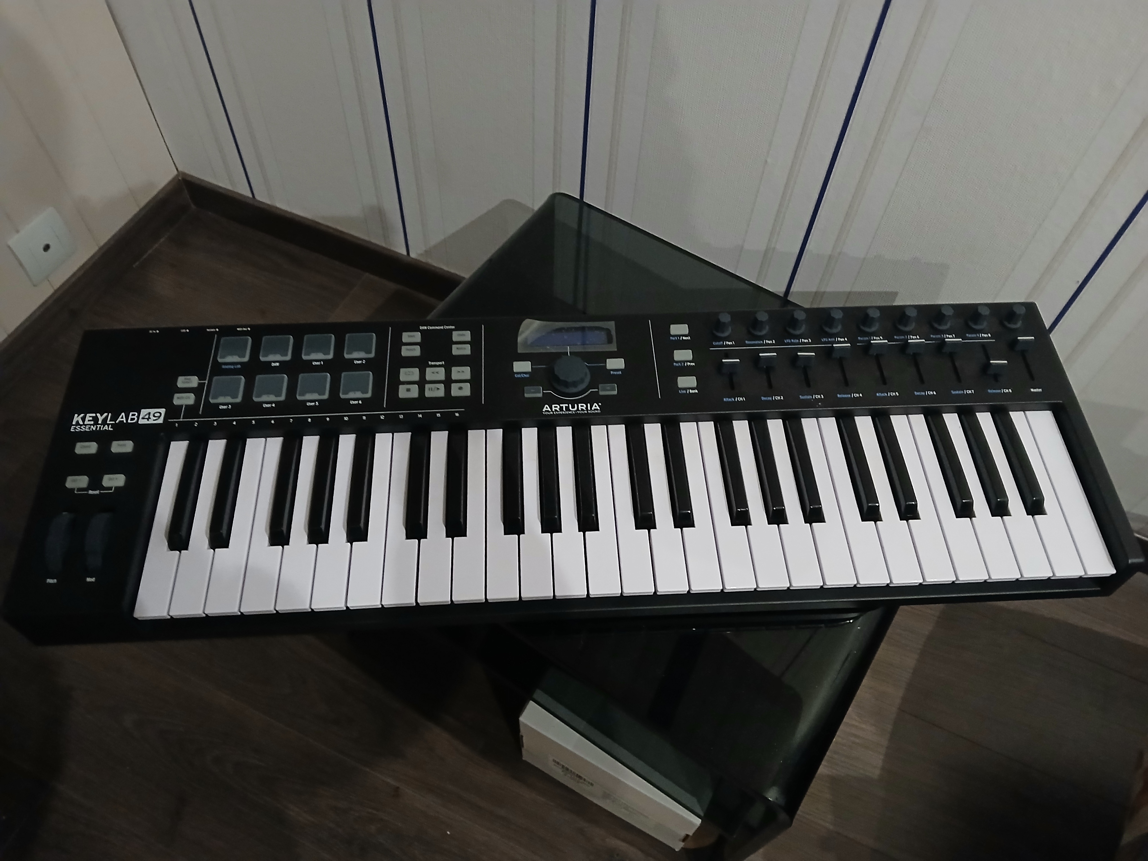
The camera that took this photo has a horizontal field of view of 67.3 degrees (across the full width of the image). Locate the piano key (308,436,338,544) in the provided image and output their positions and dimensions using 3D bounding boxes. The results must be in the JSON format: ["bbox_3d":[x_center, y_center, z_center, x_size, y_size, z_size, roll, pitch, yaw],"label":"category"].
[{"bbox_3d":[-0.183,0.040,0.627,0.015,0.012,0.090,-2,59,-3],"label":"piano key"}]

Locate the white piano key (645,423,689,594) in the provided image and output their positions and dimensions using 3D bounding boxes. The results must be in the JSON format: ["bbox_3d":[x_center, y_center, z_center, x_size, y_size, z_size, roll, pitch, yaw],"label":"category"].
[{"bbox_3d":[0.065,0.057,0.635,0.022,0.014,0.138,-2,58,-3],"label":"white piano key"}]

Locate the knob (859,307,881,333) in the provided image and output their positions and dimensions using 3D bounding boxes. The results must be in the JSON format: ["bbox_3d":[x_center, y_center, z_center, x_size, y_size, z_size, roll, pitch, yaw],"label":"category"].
[{"bbox_3d":[0.240,-0.090,0.696,0.015,0.015,0.015,-2,60,-3],"label":"knob"}]

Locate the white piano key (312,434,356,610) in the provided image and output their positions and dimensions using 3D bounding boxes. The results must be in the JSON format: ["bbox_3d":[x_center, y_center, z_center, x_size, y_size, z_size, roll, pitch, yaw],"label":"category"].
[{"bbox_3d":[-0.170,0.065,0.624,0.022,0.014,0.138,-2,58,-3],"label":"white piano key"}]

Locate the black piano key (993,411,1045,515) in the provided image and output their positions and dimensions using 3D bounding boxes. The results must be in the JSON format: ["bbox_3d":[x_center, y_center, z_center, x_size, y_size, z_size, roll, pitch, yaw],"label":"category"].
[{"bbox_3d":[0.338,0.021,0.652,0.014,0.012,0.089,-2,59,-3],"label":"black piano key"}]

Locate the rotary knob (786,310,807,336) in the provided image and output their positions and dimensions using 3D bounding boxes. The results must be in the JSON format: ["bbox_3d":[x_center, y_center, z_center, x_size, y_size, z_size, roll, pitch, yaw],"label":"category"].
[{"bbox_3d":[0.180,-0.087,0.693,0.015,0.015,0.015,-2,60,-3],"label":"rotary knob"}]

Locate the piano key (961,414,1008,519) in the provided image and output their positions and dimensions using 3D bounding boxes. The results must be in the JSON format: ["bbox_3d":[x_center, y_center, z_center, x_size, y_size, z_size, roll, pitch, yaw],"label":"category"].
[{"bbox_3d":[0.311,0.022,0.651,0.014,0.012,0.089,-2,59,-3],"label":"piano key"}]

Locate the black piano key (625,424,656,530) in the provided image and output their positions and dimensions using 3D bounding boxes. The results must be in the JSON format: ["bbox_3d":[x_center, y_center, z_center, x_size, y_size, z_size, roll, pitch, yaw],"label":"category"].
[{"bbox_3d":[0.050,0.031,0.638,0.014,0.011,0.089,-2,59,-3],"label":"black piano key"}]

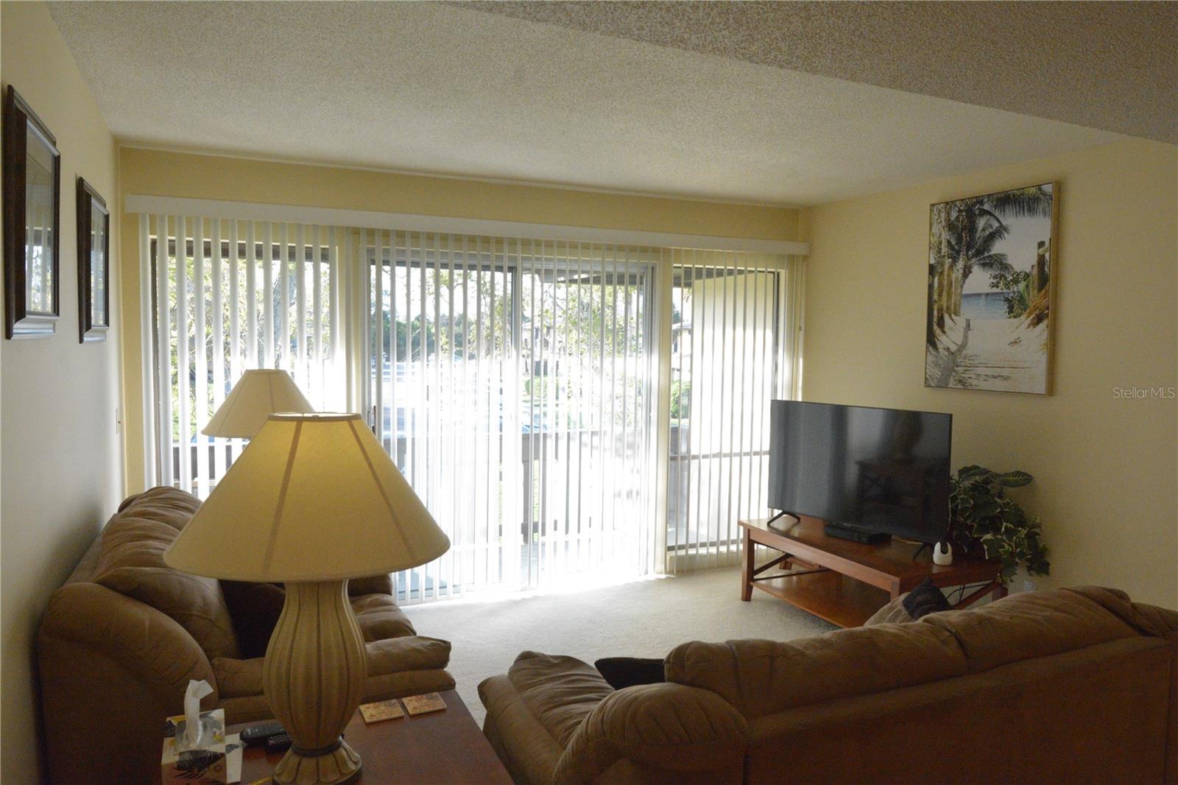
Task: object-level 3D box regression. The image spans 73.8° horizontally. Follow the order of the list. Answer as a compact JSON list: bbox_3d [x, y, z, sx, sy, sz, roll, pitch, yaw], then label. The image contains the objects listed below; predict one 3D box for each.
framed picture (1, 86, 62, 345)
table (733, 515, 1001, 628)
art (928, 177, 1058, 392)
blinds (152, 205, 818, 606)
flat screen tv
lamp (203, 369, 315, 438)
[{"bbox_3d":[-1.290,-0.386,1.830,0.033,0.515,0.480,1,3,-25],"label":"framed picture"},{"bbox_3d":[1.480,1.027,4.270,0.710,0.468,1.250,-2,4,-25],"label":"table"},{"bbox_3d":[2.084,-0.518,4.112,0.040,1.025,0.720,-2,4,-25],"label":"art"},{"bbox_3d":[-0.327,0.154,4.577,3.930,2.080,0.100,-2,4,-25],"label":"blinds"},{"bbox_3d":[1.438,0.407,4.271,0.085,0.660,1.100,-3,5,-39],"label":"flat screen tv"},{"bbox_3d":[-1.460,0.294,3.561,0.590,0.788,0.590,-2,4,-25],"label":"lamp"}]

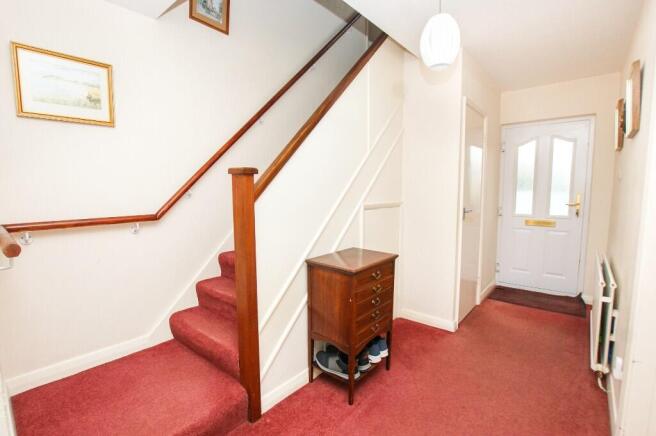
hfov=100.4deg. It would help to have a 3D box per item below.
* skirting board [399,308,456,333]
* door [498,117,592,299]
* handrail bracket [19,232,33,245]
[{"bbox_3d":[0.905,0.938,2.517,0.495,0.090,0.018,3,6,36],"label":"skirting board"},{"bbox_3d":[2.561,-0.116,3.309,0.800,1.970,0.060,3,6,36],"label":"door"},{"bbox_3d":[-1.543,0.105,1.393,0.060,0.060,0.047,4,7,43],"label":"handrail bracket"}]

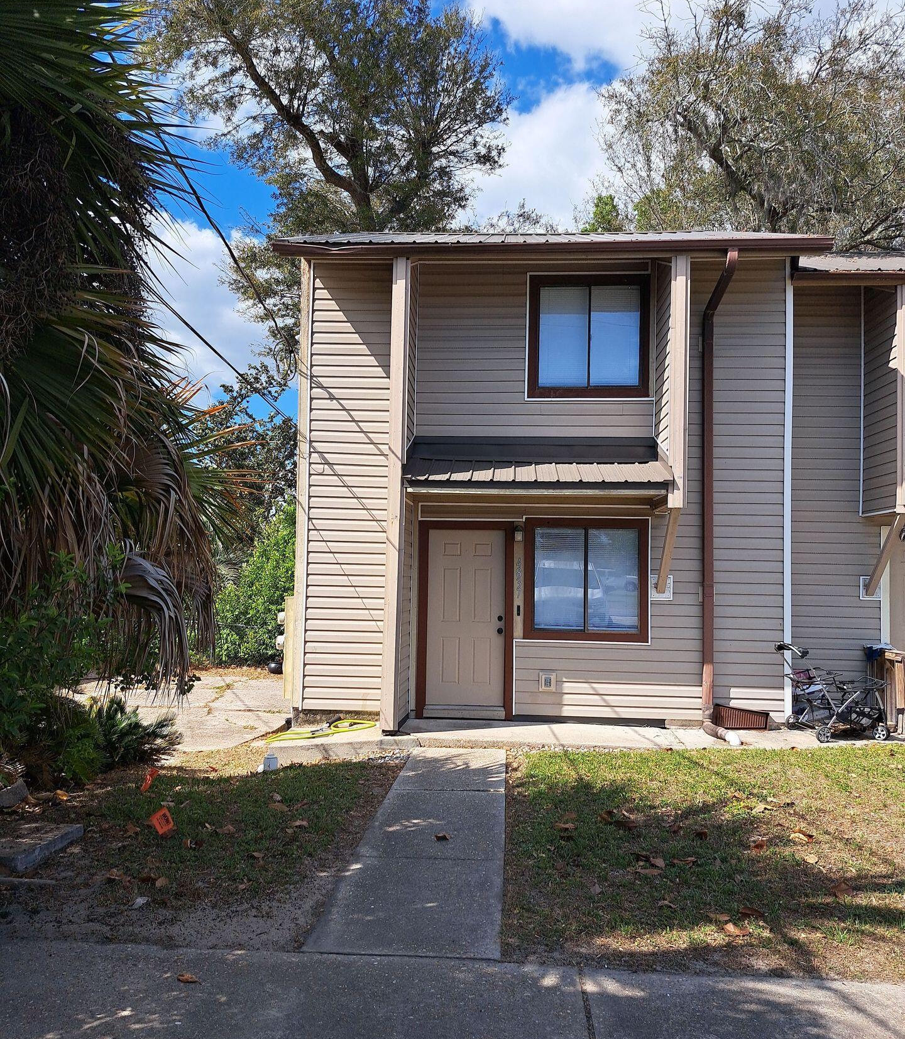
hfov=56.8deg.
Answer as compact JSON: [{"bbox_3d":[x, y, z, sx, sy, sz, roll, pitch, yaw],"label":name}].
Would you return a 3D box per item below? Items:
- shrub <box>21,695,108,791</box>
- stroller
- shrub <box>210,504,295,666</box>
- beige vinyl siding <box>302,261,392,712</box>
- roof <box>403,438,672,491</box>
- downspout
[{"bbox_3d":[-3.311,1.819,7.194,0.700,0.740,0.650,1,-3,5],"label":"shrub"},{"bbox_3d":[4.093,1.853,8.968,1.100,0.950,0.640,1,-3,0],"label":"stroller"},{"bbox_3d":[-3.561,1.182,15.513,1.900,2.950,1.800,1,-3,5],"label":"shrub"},{"bbox_3d":[-1.185,-0.410,9.652,1.020,5.190,0.080,1,-3,5],"label":"beige vinyl siding"},{"bbox_3d":[0.891,-0.635,8.996,2.720,0.680,0.980,1,-3,5],"label":"roof"},{"bbox_3d":[2.780,-0.257,8.745,0.140,4.860,1.080,1,-3,5],"label":"downspout"}]

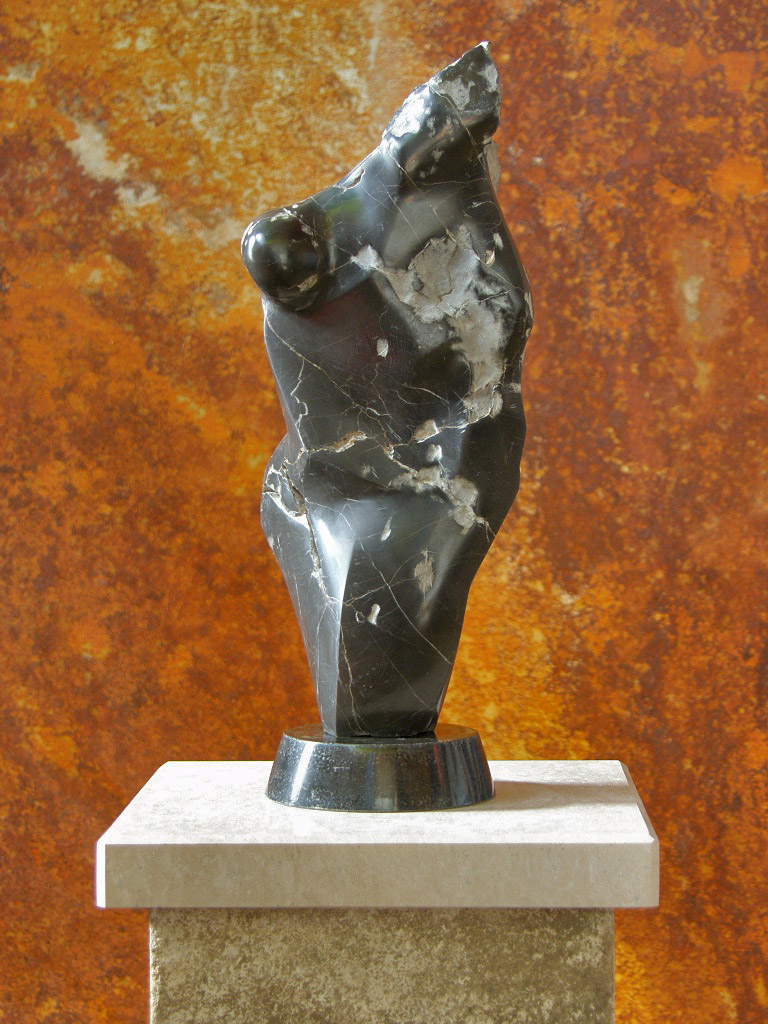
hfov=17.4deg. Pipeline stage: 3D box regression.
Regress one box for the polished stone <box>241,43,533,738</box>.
[{"bbox_3d":[0.002,-0.078,1.650,0.190,0.453,0.120,0,3,0],"label":"polished stone"}]

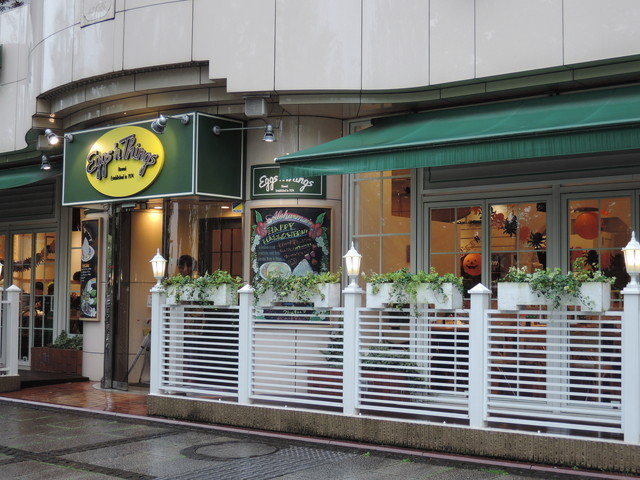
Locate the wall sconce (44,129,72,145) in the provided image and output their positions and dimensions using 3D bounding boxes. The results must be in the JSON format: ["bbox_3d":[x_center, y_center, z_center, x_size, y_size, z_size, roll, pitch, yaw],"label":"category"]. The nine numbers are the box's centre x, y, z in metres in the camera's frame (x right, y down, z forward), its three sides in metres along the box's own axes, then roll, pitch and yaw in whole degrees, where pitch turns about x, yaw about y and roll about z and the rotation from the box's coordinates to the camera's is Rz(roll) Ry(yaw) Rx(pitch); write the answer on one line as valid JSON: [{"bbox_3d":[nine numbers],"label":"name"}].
[{"bbox_3d":[-3.526,-1.395,13.718,0.140,0.180,0.360,-2,-5,40],"label":"wall sconce"}]

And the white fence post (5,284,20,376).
[{"bbox_3d":[-4.057,1.195,13.443,0.144,1.196,0.144,-2,-5,40],"label":"white fence post"}]

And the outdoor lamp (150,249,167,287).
[{"bbox_3d":[-1.779,0.311,11.230,0.186,0.437,0.186,-2,-5,40],"label":"outdoor lamp"}]

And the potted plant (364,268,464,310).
[{"bbox_3d":[0.832,0.442,9.055,0.915,0.357,0.230,-2,-5,40],"label":"potted plant"}]

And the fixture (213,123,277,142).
[{"bbox_3d":[-0.915,-1.290,12.234,0.860,0.180,0.140,-2,-5,37],"label":"fixture"}]

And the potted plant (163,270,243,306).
[{"bbox_3d":[-1.256,0.516,10.797,0.971,0.366,0.230,-2,-5,40],"label":"potted plant"}]

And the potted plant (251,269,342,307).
[{"bbox_3d":[-0.239,0.466,9.949,0.936,0.317,0.230,-2,-5,40],"label":"potted plant"}]

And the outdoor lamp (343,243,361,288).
[{"bbox_3d":[0.305,0.245,9.494,0.186,0.444,0.186,-2,-5,40],"label":"outdoor lamp"}]

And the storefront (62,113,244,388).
[{"bbox_3d":[-2.247,0.255,13.306,2.623,3.458,0.827,-2,-5,40],"label":"storefront"}]

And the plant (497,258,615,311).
[{"bbox_3d":[1.883,0.361,8.182,0.918,0.398,0.230,-2,-5,40],"label":"plant"}]

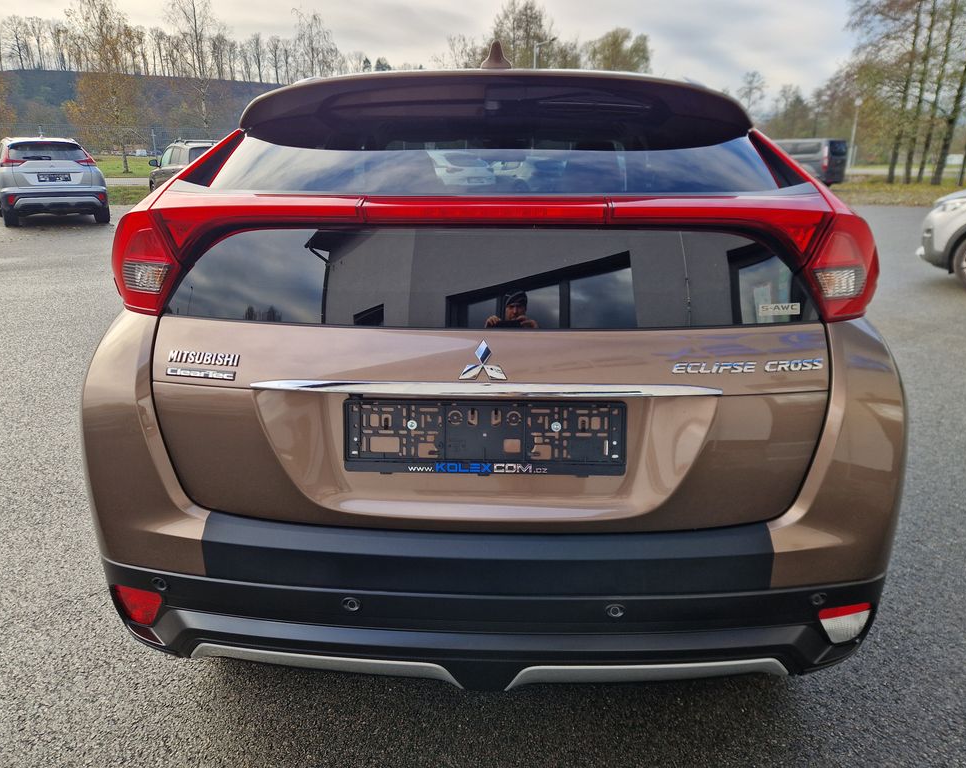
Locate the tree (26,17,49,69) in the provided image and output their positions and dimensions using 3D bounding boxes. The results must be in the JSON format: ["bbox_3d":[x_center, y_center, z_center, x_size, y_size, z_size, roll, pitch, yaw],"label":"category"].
[{"bbox_3d":[-122.057,-93.504,186.414,5.221,13.036,5.221,1,19,0],"label":"tree"}]

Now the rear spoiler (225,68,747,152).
[{"bbox_3d":[0.025,-0.637,1.548,1.180,0.160,0.320,1,19,2],"label":"rear spoiler"}]

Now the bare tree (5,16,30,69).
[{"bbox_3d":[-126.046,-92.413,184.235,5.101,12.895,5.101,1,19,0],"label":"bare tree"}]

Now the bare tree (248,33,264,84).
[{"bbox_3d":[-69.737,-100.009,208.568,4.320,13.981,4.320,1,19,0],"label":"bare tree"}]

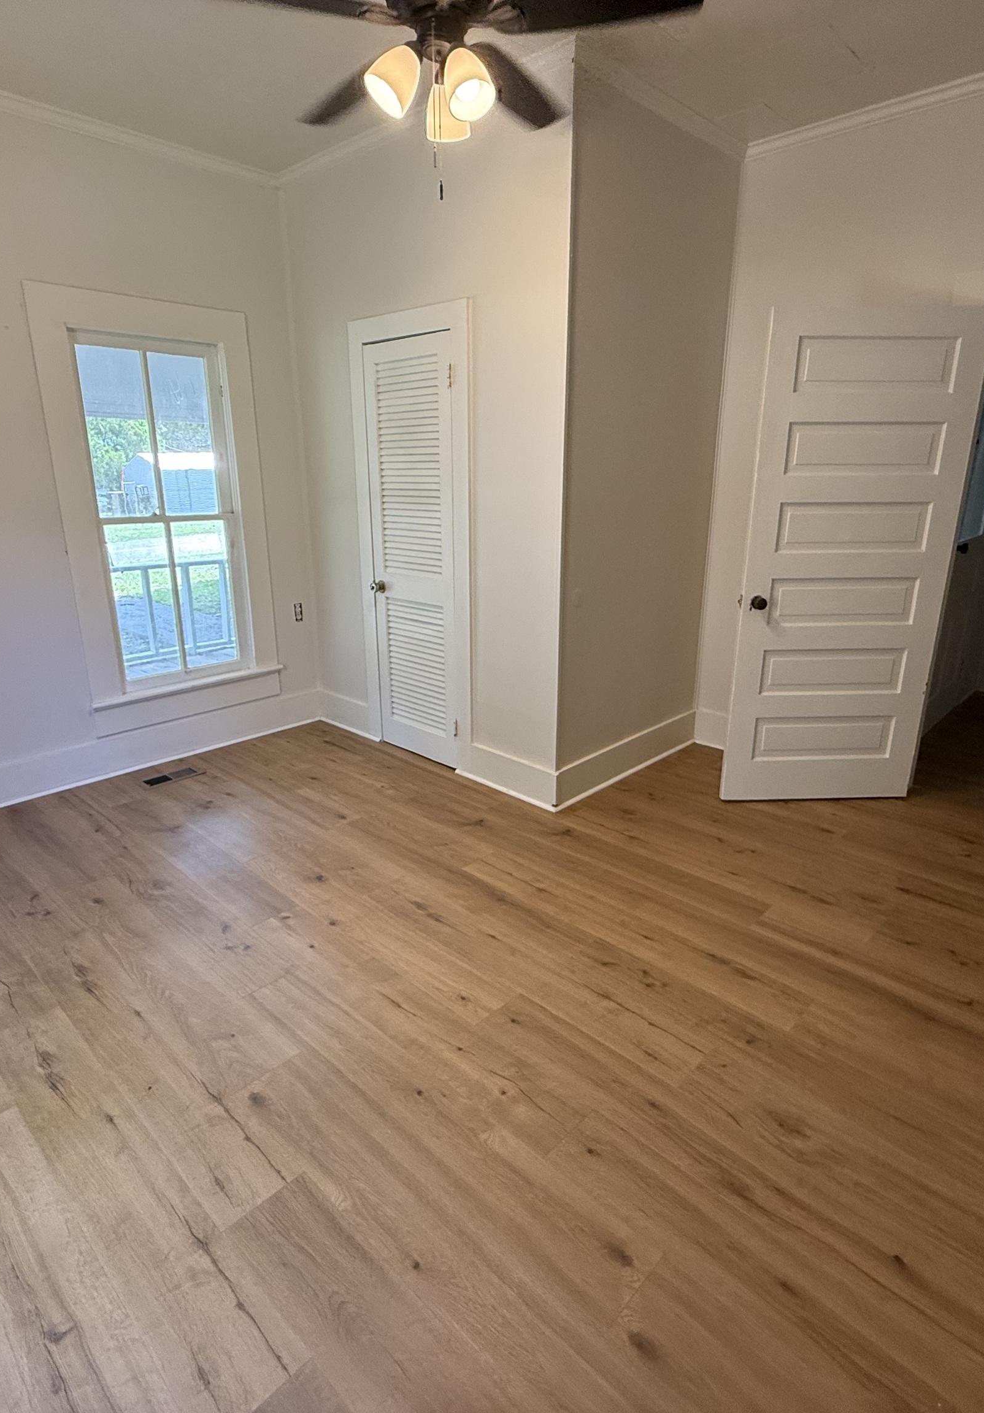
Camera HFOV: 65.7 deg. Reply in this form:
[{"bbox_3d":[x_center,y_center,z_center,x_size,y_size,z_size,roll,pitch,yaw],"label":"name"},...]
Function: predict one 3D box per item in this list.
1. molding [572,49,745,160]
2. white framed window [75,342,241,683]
[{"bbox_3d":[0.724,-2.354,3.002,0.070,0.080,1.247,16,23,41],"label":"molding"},{"bbox_3d":[-1.597,-0.924,3.783,0.080,1.577,0.655,16,23,41],"label":"white framed window"}]

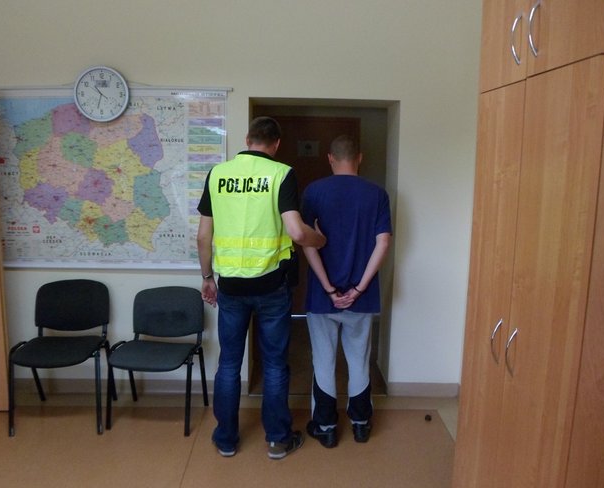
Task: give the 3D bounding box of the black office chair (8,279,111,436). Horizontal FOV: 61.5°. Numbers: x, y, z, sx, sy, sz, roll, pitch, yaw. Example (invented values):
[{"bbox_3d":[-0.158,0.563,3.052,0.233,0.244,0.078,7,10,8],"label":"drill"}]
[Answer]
[{"bbox_3d":[-1.443,0.673,3.138,0.515,0.810,0.520,0,9,-5],"label":"black office chair"}]

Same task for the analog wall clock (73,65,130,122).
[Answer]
[{"bbox_3d":[-1.247,-0.928,3.148,0.340,0.340,0.050,1,9,-1],"label":"analog wall clock"}]

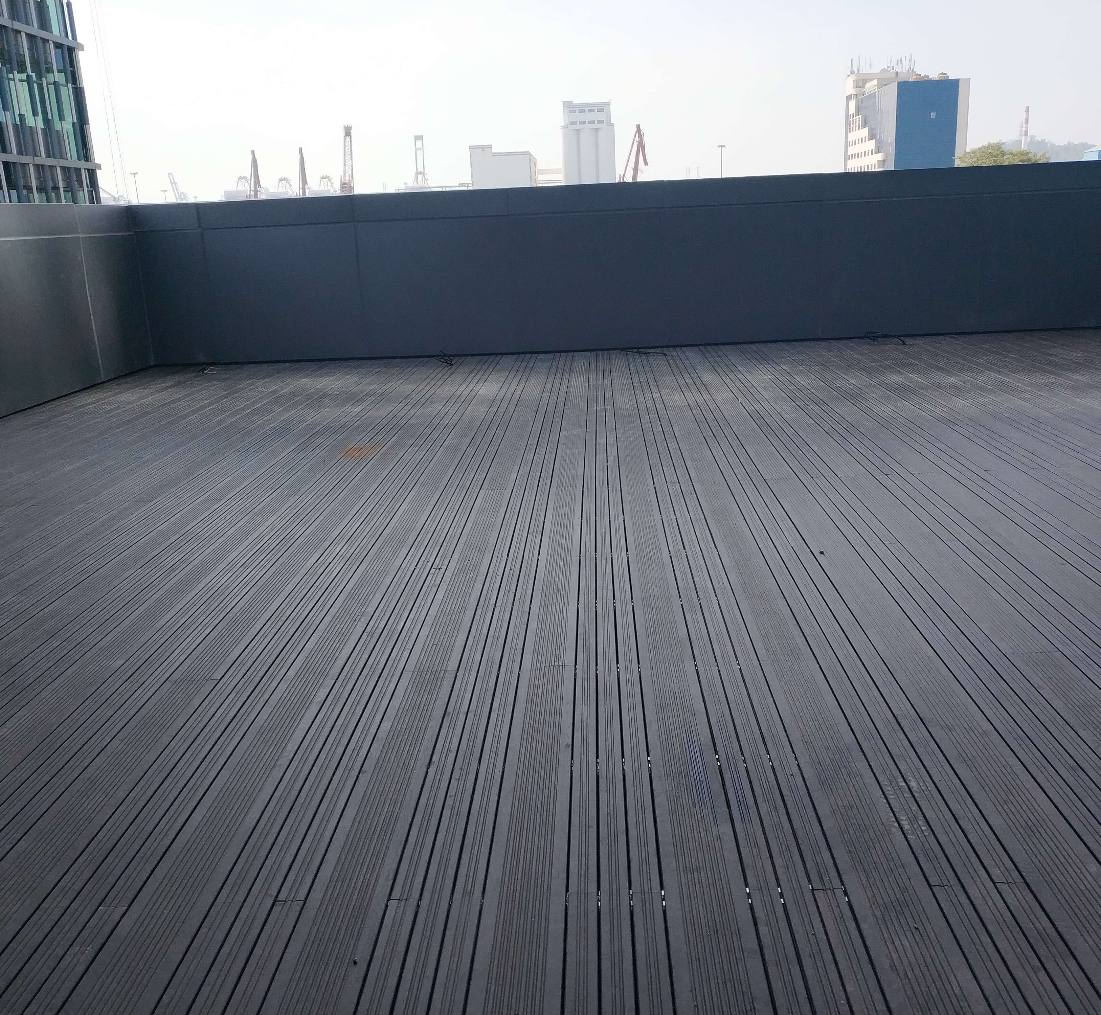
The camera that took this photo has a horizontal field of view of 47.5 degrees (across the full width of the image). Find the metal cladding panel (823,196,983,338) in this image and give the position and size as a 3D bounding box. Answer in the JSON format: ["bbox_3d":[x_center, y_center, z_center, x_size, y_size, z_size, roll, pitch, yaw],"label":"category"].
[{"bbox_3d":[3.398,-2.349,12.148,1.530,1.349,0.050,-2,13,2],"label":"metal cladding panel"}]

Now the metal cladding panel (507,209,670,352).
[{"bbox_3d":[0.334,-2.063,11.391,1.418,1.193,0.040,-2,13,2],"label":"metal cladding panel"}]

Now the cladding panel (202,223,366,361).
[{"bbox_3d":[-2.432,-1.964,11.512,1.398,1.193,0.040,-2,13,2],"label":"cladding panel"}]

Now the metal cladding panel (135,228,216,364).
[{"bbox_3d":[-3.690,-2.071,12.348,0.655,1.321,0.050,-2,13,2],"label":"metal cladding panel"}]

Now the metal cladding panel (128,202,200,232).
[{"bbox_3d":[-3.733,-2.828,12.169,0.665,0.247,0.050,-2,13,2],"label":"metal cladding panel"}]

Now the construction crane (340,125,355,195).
[{"bbox_3d":[-79.632,-128.142,515.400,9.000,55.189,16.000,-2,13,2],"label":"construction crane"}]

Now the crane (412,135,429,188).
[{"bbox_3d":[-119.053,-294.959,1150.000,22.000,98.000,40.000,-4,13,-7],"label":"crane"}]

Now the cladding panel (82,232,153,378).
[{"bbox_3d":[-3.775,-1.784,11.000,0.040,1.193,1.130,-2,13,2],"label":"cladding panel"}]

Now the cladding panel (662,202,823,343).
[{"bbox_3d":[1.744,-2.114,11.330,1.382,1.193,0.040,-2,13,2],"label":"cladding panel"}]

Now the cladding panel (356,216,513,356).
[{"bbox_3d":[-1.054,-2.014,11.452,1.338,1.193,0.040,-2,13,2],"label":"cladding panel"}]

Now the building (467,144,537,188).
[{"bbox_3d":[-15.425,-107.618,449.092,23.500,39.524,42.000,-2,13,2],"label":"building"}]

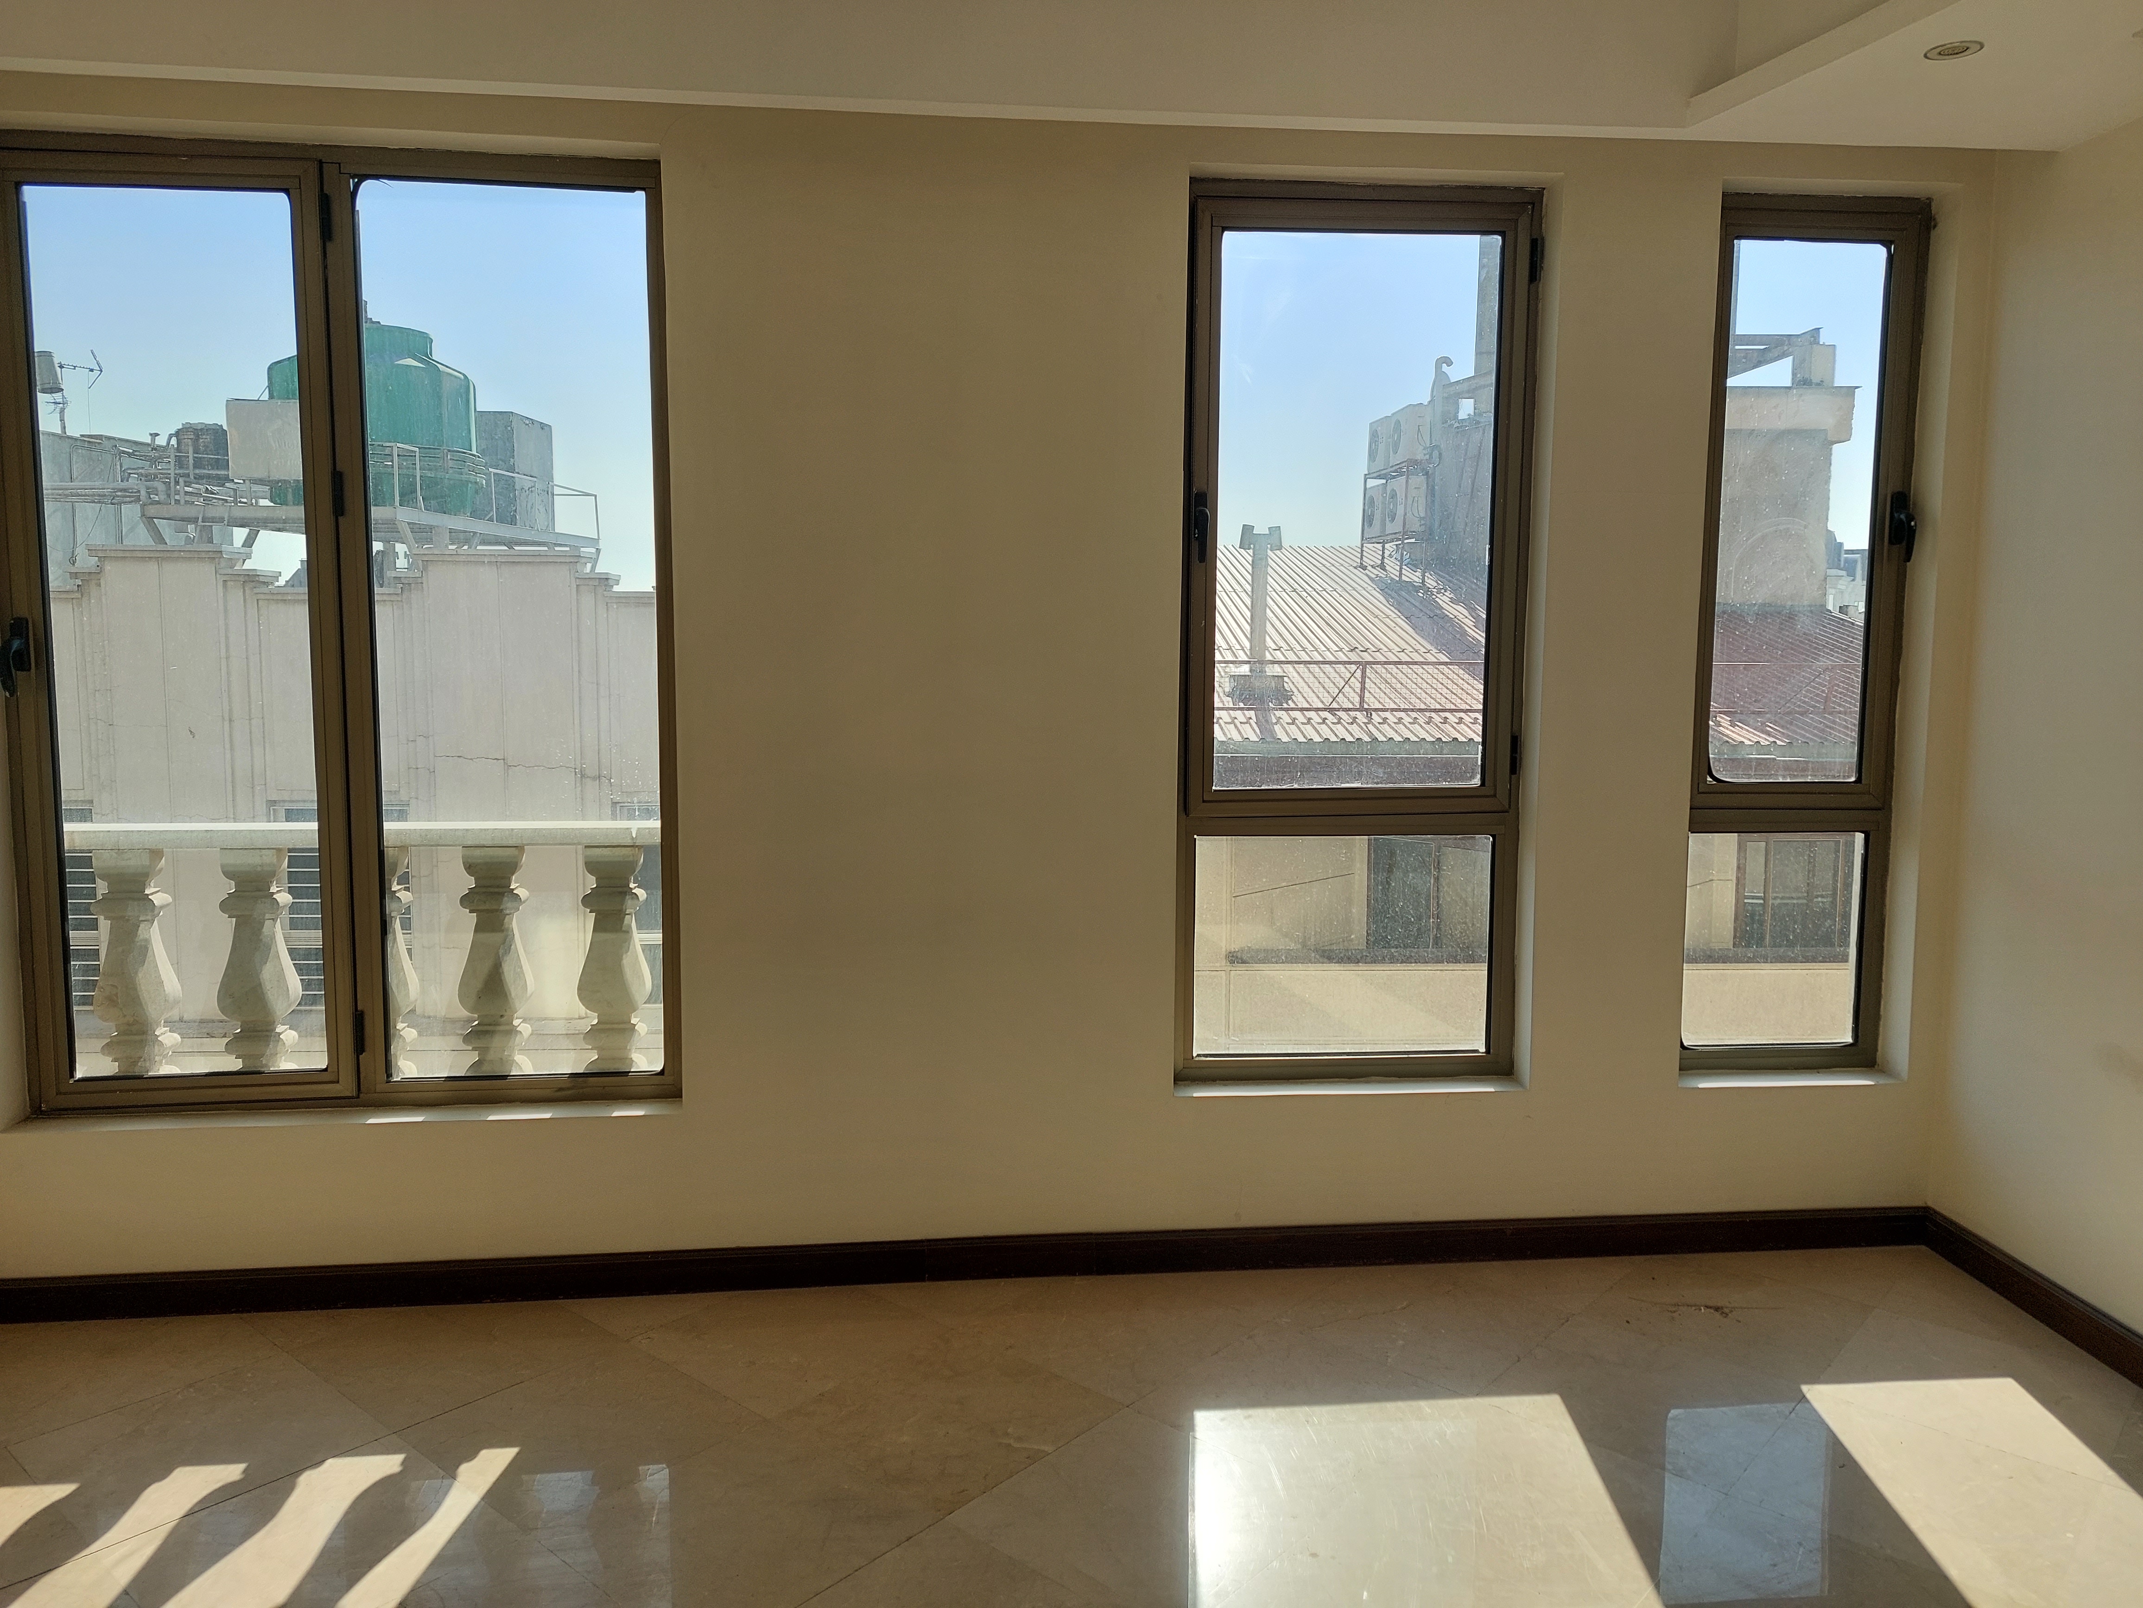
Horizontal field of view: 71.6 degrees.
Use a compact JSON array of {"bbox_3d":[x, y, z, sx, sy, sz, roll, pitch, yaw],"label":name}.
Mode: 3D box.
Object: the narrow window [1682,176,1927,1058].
[{"bbox_3d":[1.771,-0.389,3.704,0.588,2.133,0.090,0,6,-6],"label":"narrow window"}]

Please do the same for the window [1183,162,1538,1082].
[{"bbox_3d":[0.667,-0.383,3.587,0.863,2.133,0.090,0,6,-6],"label":"window"}]

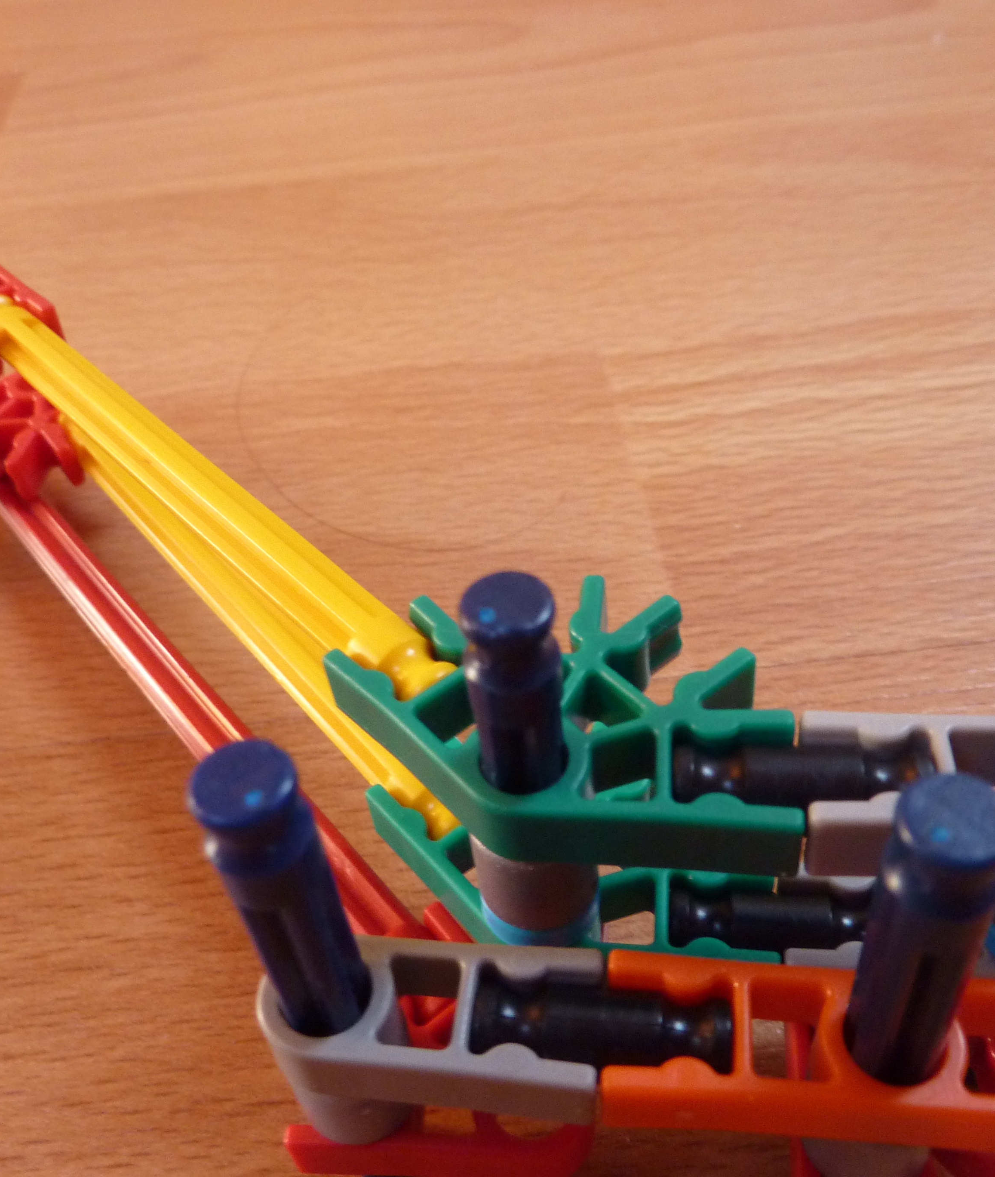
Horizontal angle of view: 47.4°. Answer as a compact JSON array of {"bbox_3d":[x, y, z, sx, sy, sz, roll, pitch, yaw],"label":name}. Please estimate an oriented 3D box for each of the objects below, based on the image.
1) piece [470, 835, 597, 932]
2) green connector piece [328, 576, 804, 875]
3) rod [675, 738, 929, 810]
[{"bbox_3d":[0.003,0.020,0.087,0.010,0.009,0.010,0,44,7],"label":"piece"},{"bbox_3d":[0.004,0.010,0.086,0.035,0.006,0.023,0,44,7],"label":"green connector piece"},{"bbox_3d":[0.021,0.014,0.079,0.017,0.006,0.006,0,44,7],"label":"rod"}]

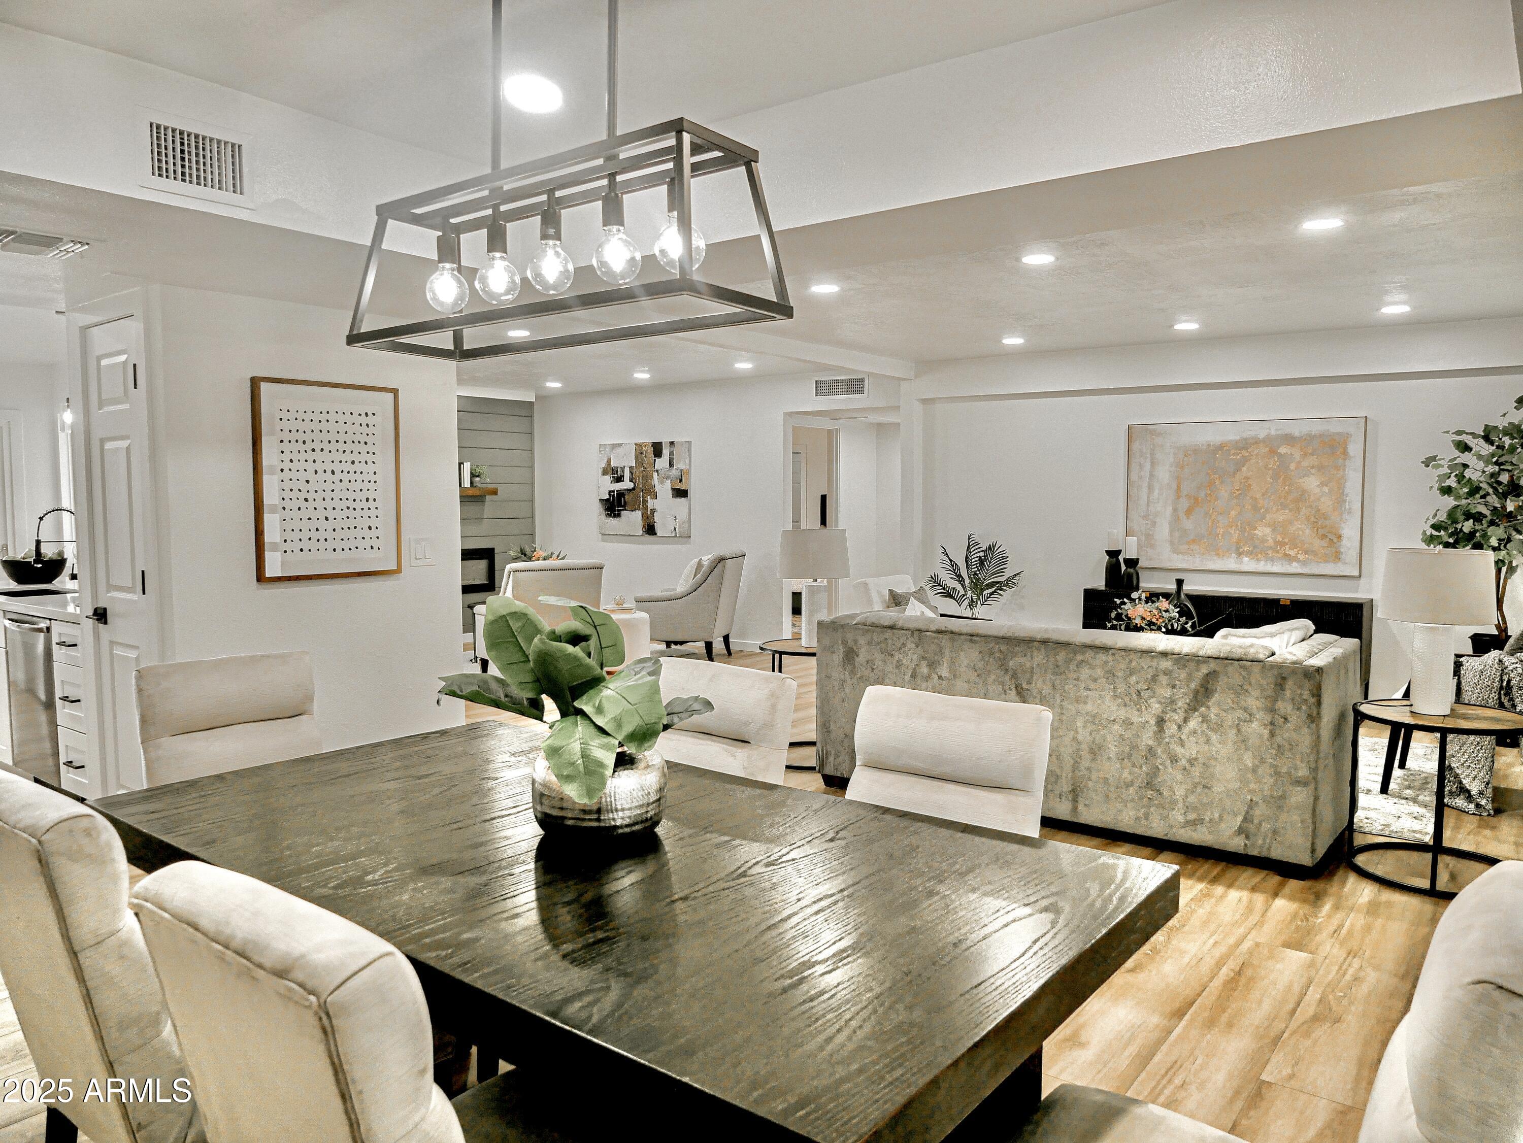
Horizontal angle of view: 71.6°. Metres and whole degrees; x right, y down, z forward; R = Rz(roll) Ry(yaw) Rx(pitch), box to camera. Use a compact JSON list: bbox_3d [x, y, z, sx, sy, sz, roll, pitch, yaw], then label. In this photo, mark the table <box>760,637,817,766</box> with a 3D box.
[{"bbox_3d":[0.301,0.718,5.816,0.650,0.606,0.650,0,4,0],"label":"table"}]

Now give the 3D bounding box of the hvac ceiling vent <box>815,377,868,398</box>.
[{"bbox_3d":[0.660,-1.528,8.807,0.530,0.175,0.030,3,5,36],"label":"hvac ceiling vent"}]

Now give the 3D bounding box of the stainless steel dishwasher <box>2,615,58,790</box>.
[{"bbox_3d":[-3.266,0.607,5.178,0.600,0.830,0.610,3,5,37],"label":"stainless steel dishwasher"}]

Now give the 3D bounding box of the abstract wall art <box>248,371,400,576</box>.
[{"bbox_3d":[-1.719,-0.359,4.223,0.035,0.770,0.620,3,5,36],"label":"abstract wall art"}]

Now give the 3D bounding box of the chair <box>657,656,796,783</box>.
[{"bbox_3d":[-0.265,0.767,2.769,0.490,0.960,0.640,4,6,41],"label":"chair"}]

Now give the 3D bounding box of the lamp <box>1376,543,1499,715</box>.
[{"bbox_3d":[2.465,0.220,3.867,0.370,0.602,0.370,3,5,36],"label":"lamp"}]

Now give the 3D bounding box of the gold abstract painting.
[{"bbox_3d":[3.274,-0.498,7.244,1.510,1.030,0.040,3,5,36],"label":"gold abstract painting"}]

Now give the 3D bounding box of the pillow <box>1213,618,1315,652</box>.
[{"bbox_3d":[2.148,0.425,4.536,0.460,0.450,0.160,-1,4,-16],"label":"pillow"}]

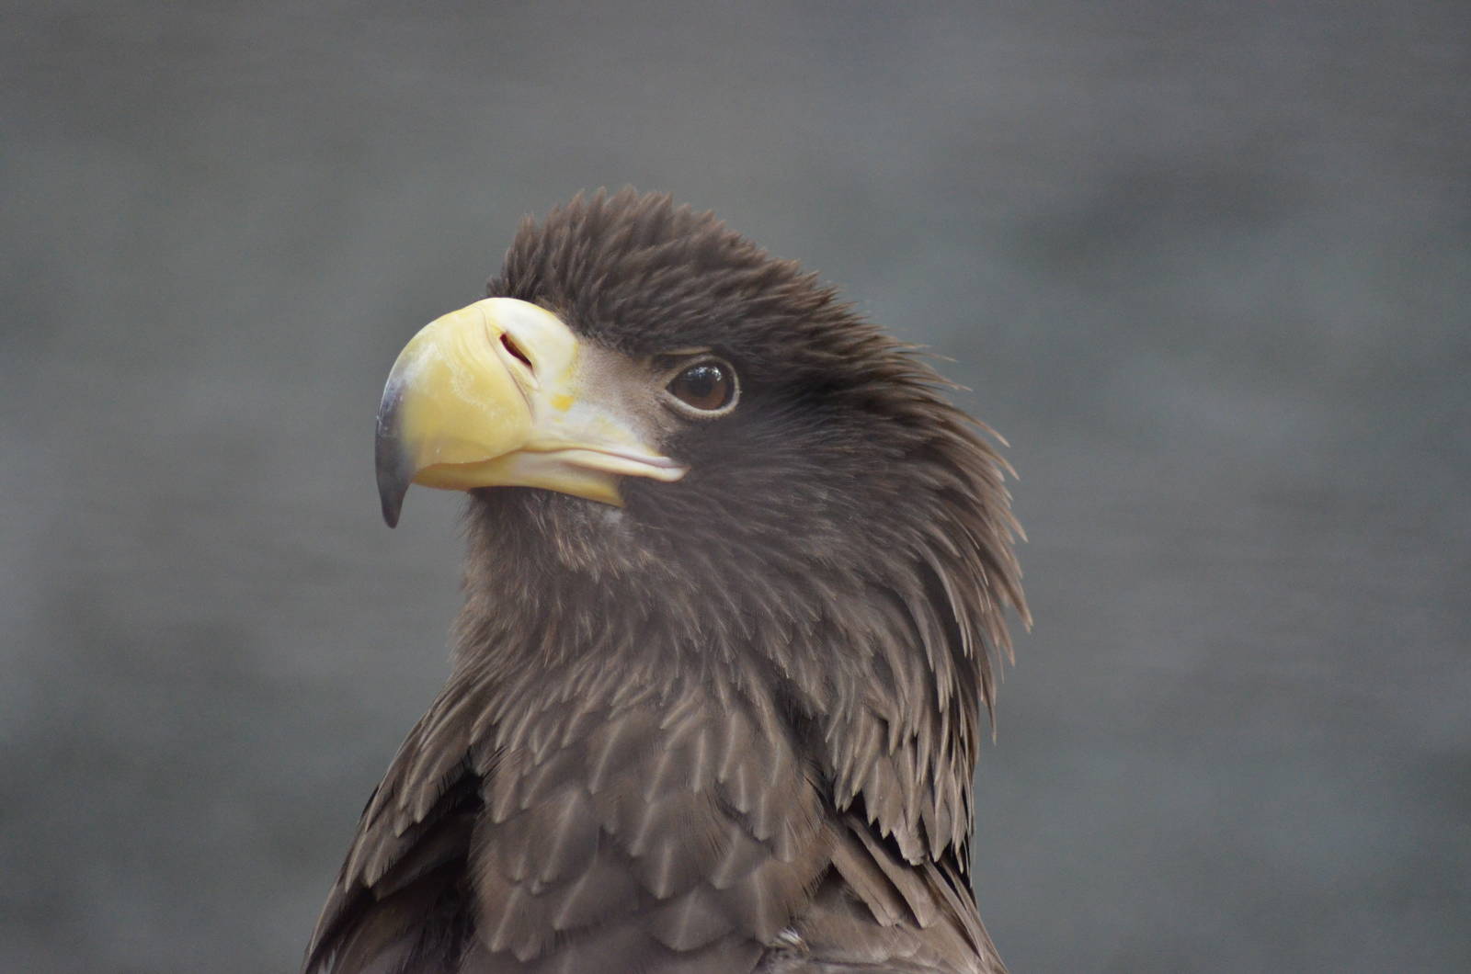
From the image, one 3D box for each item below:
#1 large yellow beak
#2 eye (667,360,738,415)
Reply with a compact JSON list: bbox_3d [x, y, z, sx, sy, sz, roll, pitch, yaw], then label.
[{"bbox_3d":[-0.069,-0.024,4.200,0.098,0.071,0.050,0,0,-32],"label":"large yellow beak"},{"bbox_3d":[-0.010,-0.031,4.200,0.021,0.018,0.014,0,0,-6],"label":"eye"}]

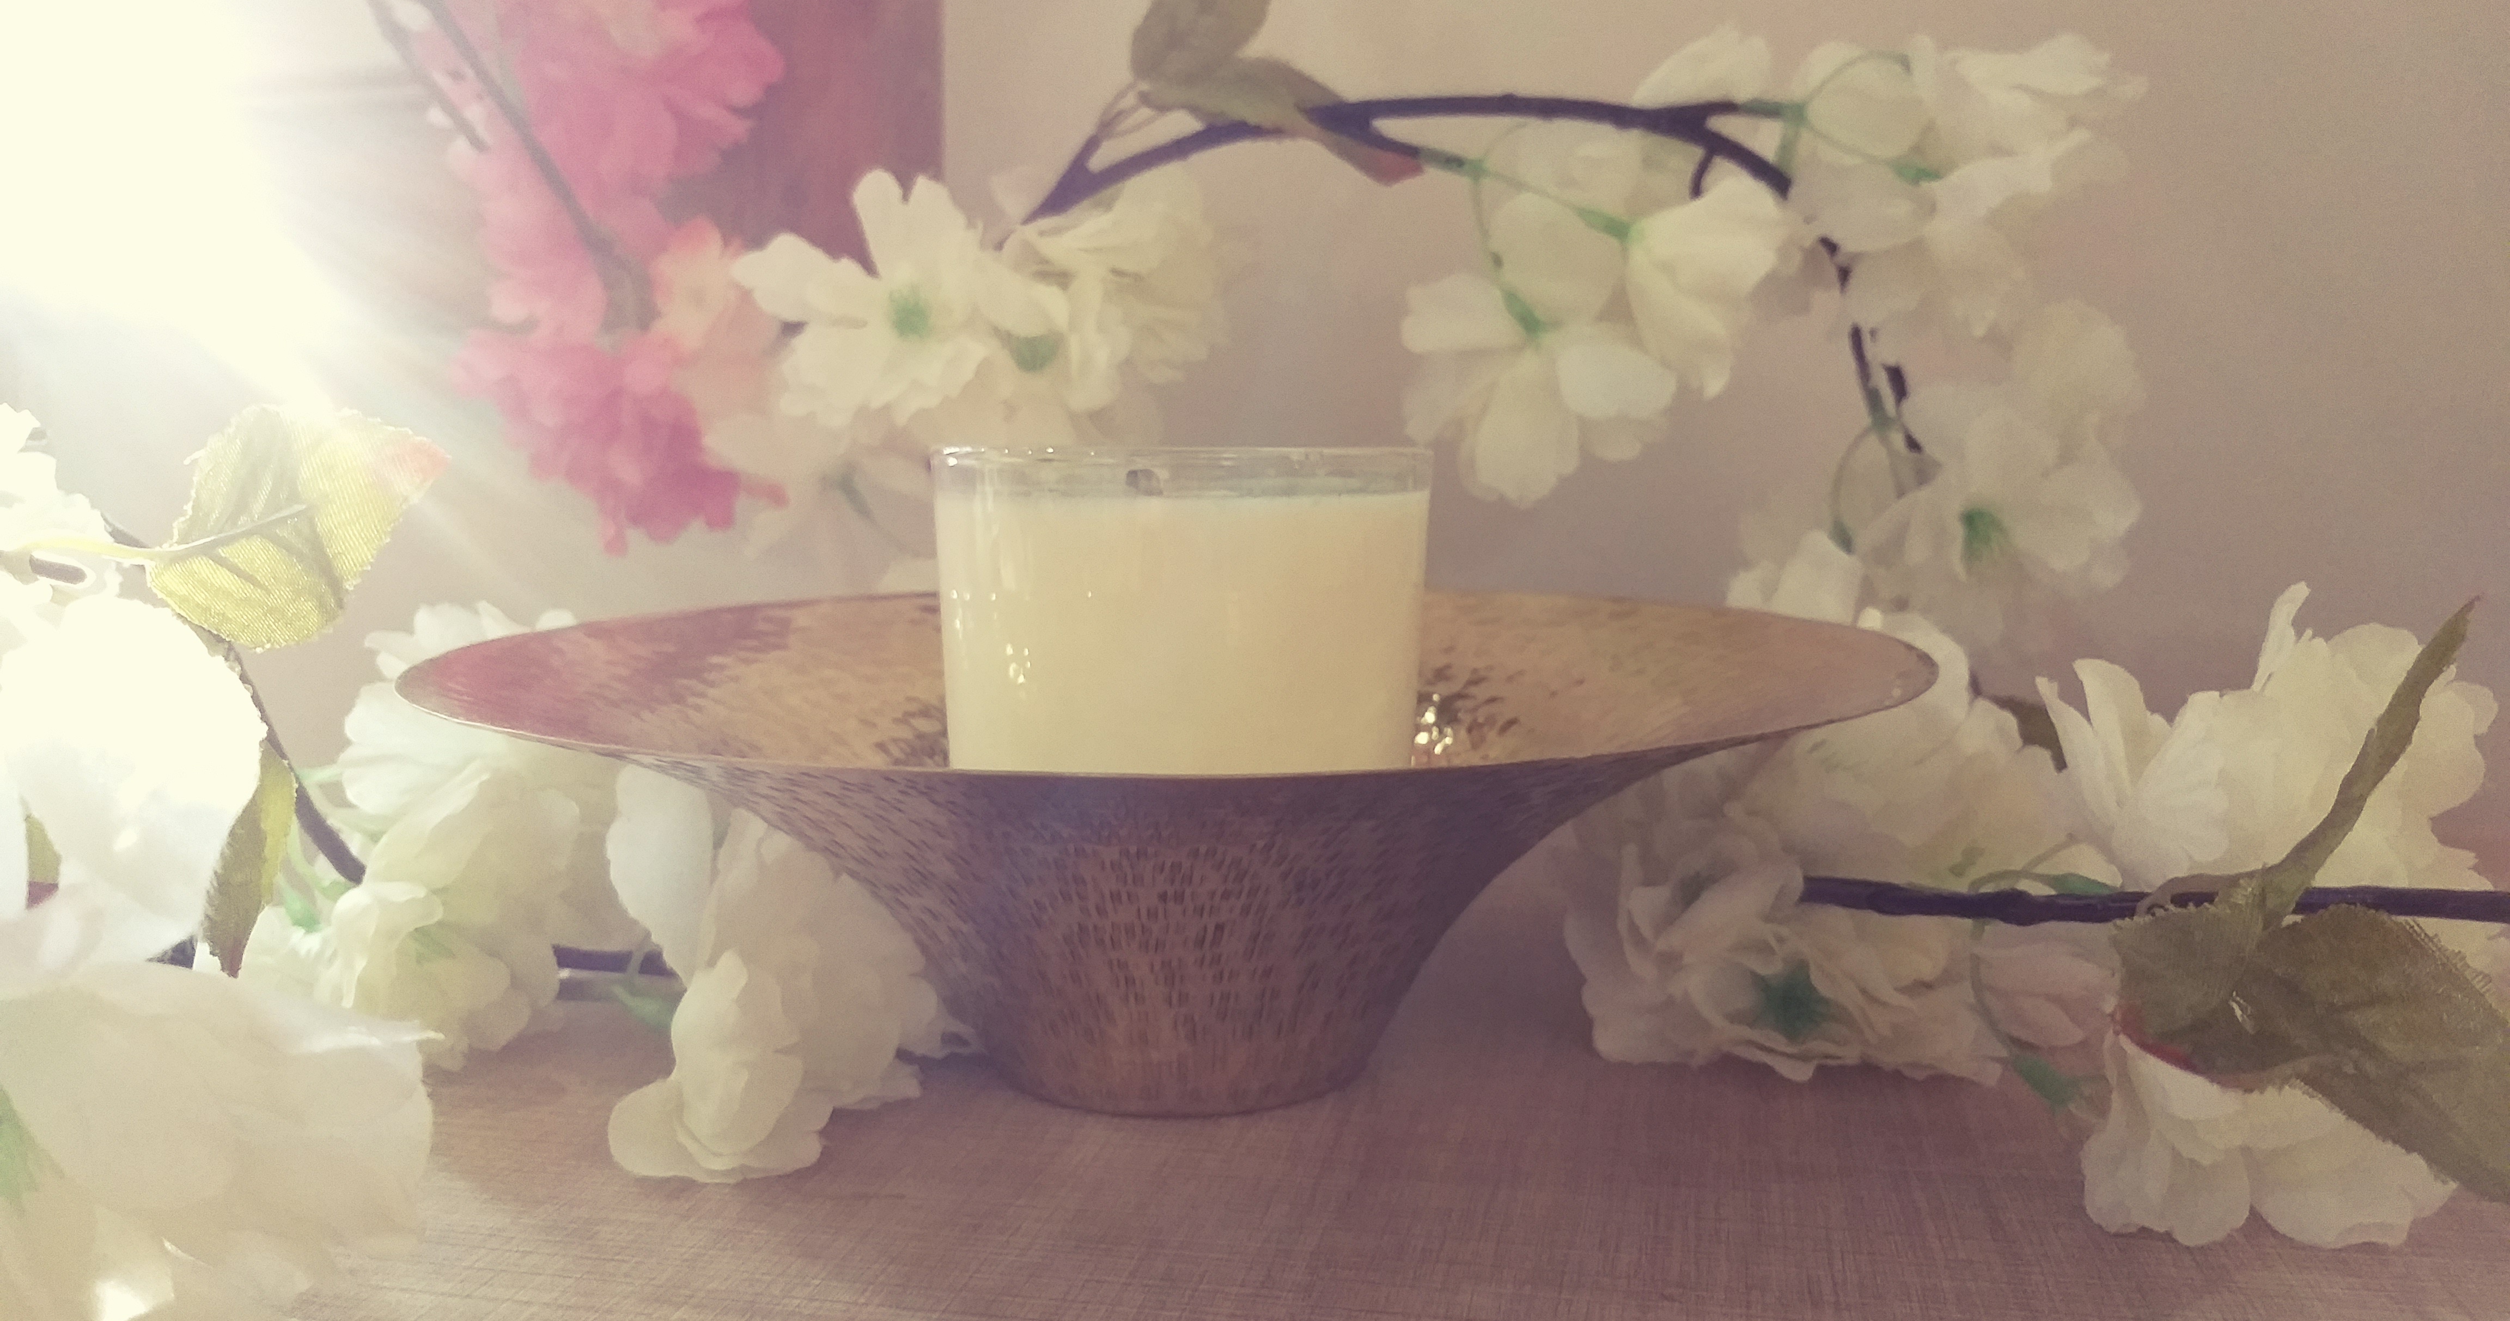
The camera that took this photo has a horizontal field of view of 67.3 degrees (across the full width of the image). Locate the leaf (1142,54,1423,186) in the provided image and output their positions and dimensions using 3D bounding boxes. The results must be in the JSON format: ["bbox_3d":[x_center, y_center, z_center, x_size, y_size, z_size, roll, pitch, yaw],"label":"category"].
[{"bbox_3d":[0.006,-0.109,0.380,0.057,0.022,0.017,21,0,0],"label":"leaf"}]

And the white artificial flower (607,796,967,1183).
[{"bbox_3d":[-0.070,0.049,0.282,0.052,0.057,0.052,3,7,26],"label":"white artificial flower"}]

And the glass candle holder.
[{"bbox_3d":[-0.012,0.006,0.303,0.078,0.079,0.078,0,7,0],"label":"glass candle holder"}]

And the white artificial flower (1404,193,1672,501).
[{"bbox_3d":[0.058,-0.063,0.380,0.056,0.061,0.046,0,6,6],"label":"white artificial flower"}]

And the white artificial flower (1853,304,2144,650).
[{"bbox_3d":[0.158,-0.039,0.400,0.059,0.069,0.045,1,7,6],"label":"white artificial flower"}]

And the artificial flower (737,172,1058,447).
[{"bbox_3d":[-0.070,-0.069,0.370,0.060,0.051,0.038,1,7,6],"label":"artificial flower"}]

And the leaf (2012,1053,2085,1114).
[{"bbox_3d":[0.114,0.060,0.270,0.010,0.008,0.008,-6,9,-43],"label":"leaf"}]

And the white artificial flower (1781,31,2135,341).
[{"bbox_3d":[0.144,-0.097,0.385,0.064,0.060,0.055,-6,8,-40],"label":"white artificial flower"}]

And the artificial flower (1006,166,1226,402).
[{"bbox_3d":[-0.029,-0.078,0.390,0.049,0.050,0.043,1,6,9],"label":"artificial flower"}]

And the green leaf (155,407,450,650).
[{"bbox_3d":[-0.142,-0.020,0.280,0.046,0.033,0.014,-25,0,-6],"label":"green leaf"}]

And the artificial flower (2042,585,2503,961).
[{"bbox_3d":[0.159,0.018,0.295,0.066,0.053,0.052,1,7,6],"label":"artificial flower"}]

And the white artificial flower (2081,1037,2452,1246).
[{"bbox_3d":[0.141,0.066,0.262,0.051,0.034,0.044,-2,7,-11],"label":"white artificial flower"}]

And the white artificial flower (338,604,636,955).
[{"bbox_3d":[-0.141,0.022,0.345,0.048,0.060,0.053,6,9,44],"label":"white artificial flower"}]

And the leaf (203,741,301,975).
[{"bbox_3d":[-0.149,0.029,0.280,0.011,0.033,0.013,12,6,-16],"label":"leaf"}]

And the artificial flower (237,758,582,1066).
[{"bbox_3d":[-0.146,0.044,0.325,0.054,0.049,0.045,1,7,6],"label":"artificial flower"}]

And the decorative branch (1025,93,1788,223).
[{"bbox_3d":[0.030,-0.100,0.375,0.150,0.024,0.030,0,7,0],"label":"decorative branch"}]

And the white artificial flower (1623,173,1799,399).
[{"bbox_3d":[0.089,-0.074,0.370,0.036,0.042,0.033,5,9,37],"label":"white artificial flower"}]

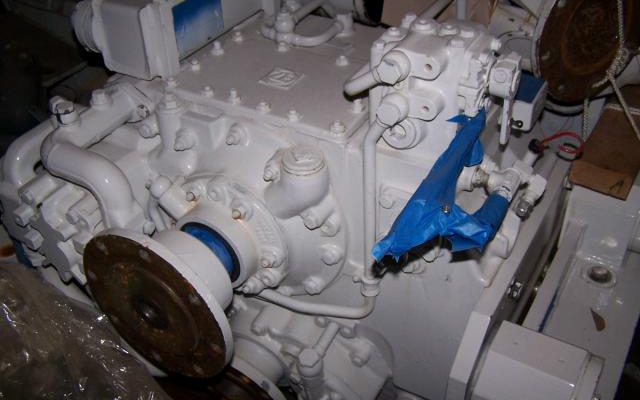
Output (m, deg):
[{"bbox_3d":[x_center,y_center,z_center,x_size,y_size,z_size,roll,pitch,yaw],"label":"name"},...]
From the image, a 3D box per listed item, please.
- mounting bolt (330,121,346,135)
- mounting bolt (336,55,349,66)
[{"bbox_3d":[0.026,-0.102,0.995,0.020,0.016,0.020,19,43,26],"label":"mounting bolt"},{"bbox_3d":[0.037,-0.230,1.161,0.020,0.014,0.020,19,43,26],"label":"mounting bolt"}]

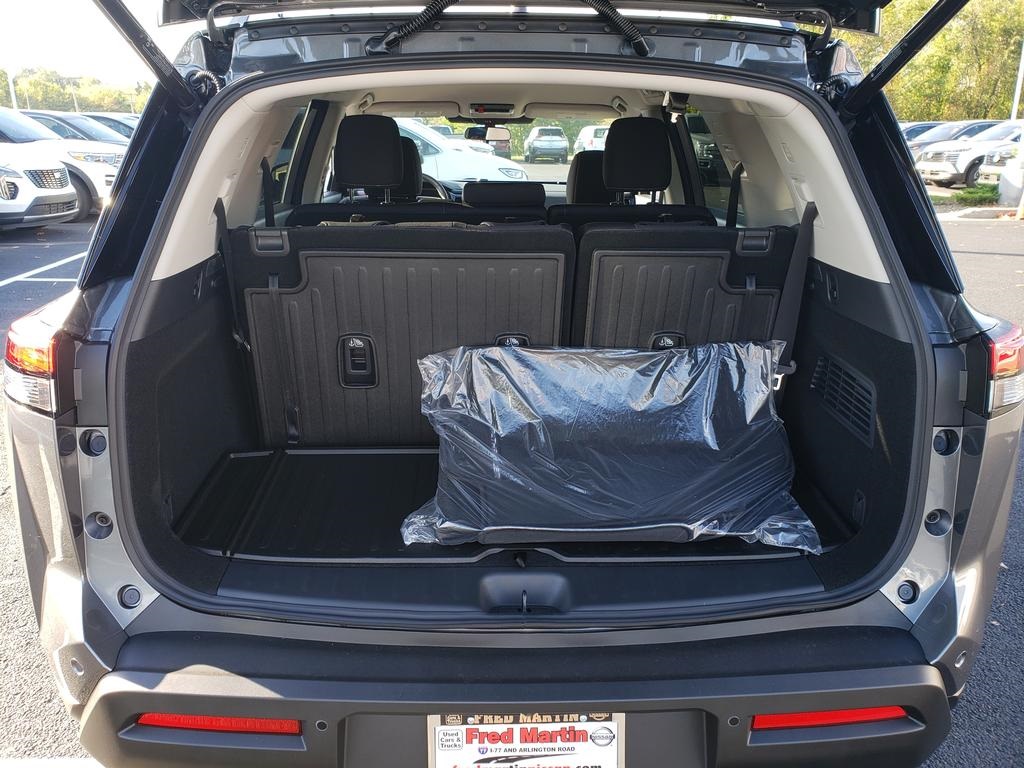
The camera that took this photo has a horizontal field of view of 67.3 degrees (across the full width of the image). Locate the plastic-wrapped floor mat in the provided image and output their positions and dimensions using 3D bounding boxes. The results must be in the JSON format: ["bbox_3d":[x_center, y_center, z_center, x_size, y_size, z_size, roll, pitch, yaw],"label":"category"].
[{"bbox_3d":[0.193,0.126,1.550,0.740,0.400,0.100,0,-23,0],"label":"plastic-wrapped floor mat"}]

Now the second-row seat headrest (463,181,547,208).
[{"bbox_3d":[-0.025,-0.614,2.520,0.275,0.110,0.115,0,24,-2],"label":"second-row seat headrest"}]

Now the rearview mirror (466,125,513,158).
[{"bbox_3d":[-0.115,-1.252,3.850,0.240,0.070,0.050,5,19,12],"label":"rearview mirror"}]

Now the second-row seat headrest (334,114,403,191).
[{"bbox_3d":[-0.467,-0.754,2.500,0.220,0.225,0.120,0,24,-2],"label":"second-row seat headrest"}]

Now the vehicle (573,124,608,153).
[{"bbox_3d":[4.676,-12.412,39.388,1.900,1.720,4.700,-1,19,-3],"label":"vehicle"}]

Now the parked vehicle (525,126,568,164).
[{"bbox_3d":[1.690,-12.106,38.765,1.860,1.670,4.600,0,19,-2],"label":"parked vehicle"}]

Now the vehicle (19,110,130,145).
[{"bbox_3d":[-9.471,-4.788,16.344,4.750,1.740,1.900,0,19,-2],"label":"vehicle"}]

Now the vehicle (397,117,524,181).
[{"bbox_3d":[-2.052,-3.751,13.350,4.600,1.640,1.840,0,19,0],"label":"vehicle"}]

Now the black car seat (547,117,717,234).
[{"bbox_3d":[0.388,-0.463,2.934,0.560,1.080,0.850,0,19,-2],"label":"black car seat"}]

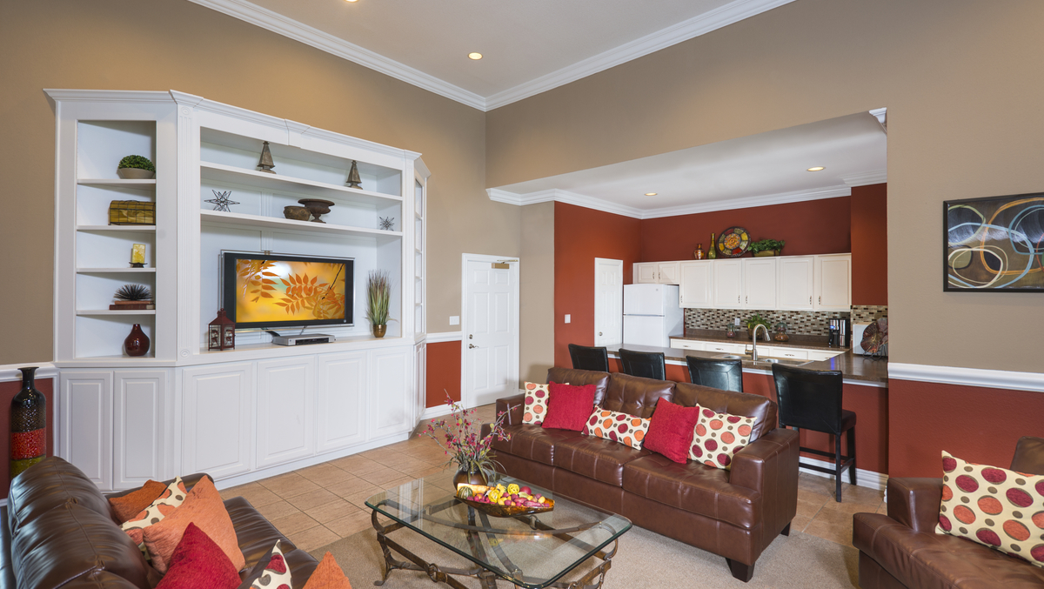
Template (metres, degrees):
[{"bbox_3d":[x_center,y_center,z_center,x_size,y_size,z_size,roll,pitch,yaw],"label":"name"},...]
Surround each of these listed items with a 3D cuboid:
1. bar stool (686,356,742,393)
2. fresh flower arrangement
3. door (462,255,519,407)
[{"bbox_3d":[1.835,1.059,4.475,0.480,1.000,0.550,0,0,42],"label":"bar stool"},{"bbox_3d":[-0.311,0.825,2.783,0.470,0.560,0.500,0,0,0],"label":"fresh flower arrangement"},{"bbox_3d":[-0.421,0.507,7.008,0.100,2.105,1.110,0,0,43],"label":"door"}]

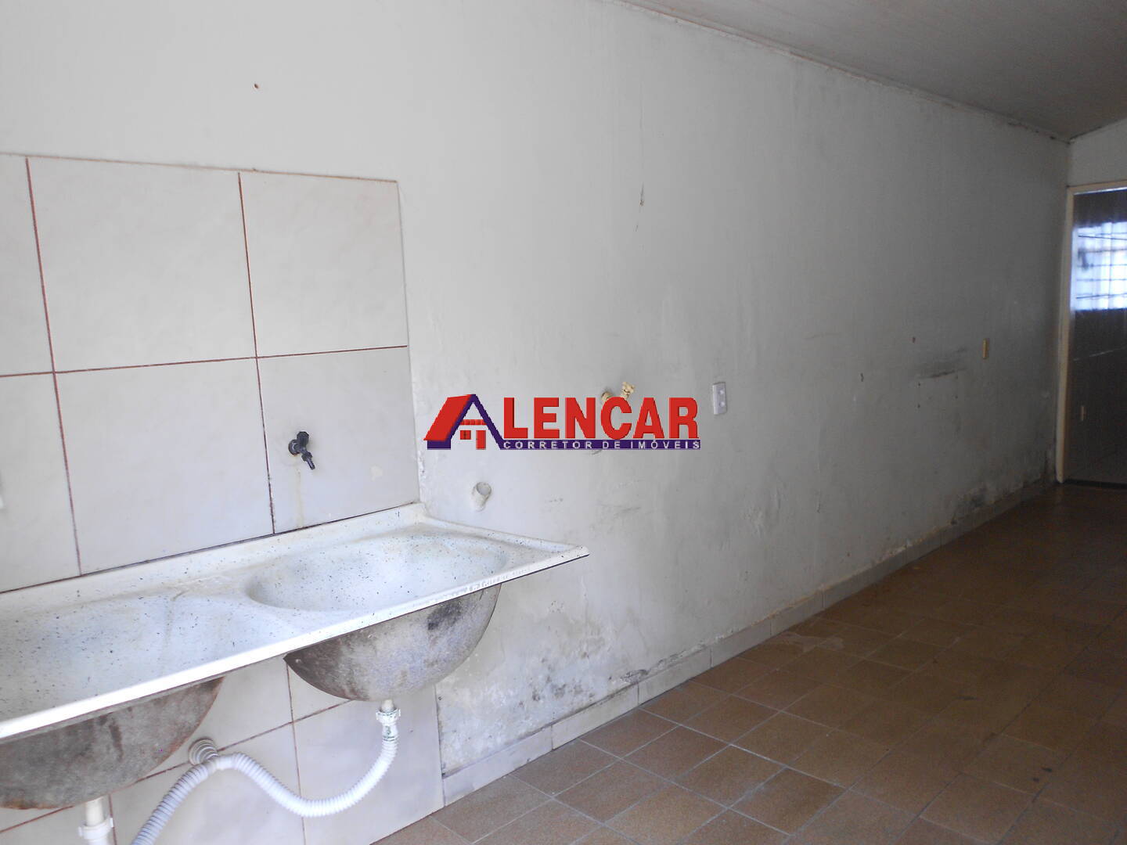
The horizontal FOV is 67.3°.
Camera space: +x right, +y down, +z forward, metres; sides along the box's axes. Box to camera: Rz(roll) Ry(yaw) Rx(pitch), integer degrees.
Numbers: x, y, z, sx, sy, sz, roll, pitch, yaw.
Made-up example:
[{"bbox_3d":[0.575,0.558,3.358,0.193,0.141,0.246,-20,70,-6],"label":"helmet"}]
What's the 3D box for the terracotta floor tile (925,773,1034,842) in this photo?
[{"bbox_3d":[1.161,1.080,2.365,0.296,0.010,0.203,-9,9,-43],"label":"terracotta floor tile"}]

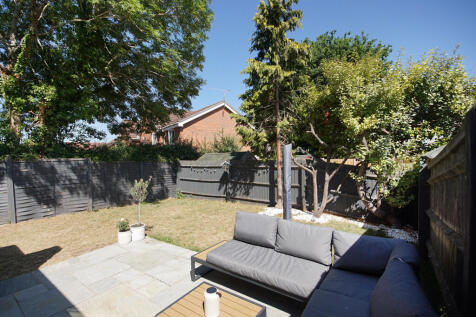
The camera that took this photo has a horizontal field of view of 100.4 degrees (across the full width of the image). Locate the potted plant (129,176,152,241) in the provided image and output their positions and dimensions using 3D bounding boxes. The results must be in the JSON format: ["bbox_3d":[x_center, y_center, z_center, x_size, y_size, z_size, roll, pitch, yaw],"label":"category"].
[{"bbox_3d":[-2.180,1.110,4.470,0.490,1.390,0.480,0,-2,0],"label":"potted plant"}]

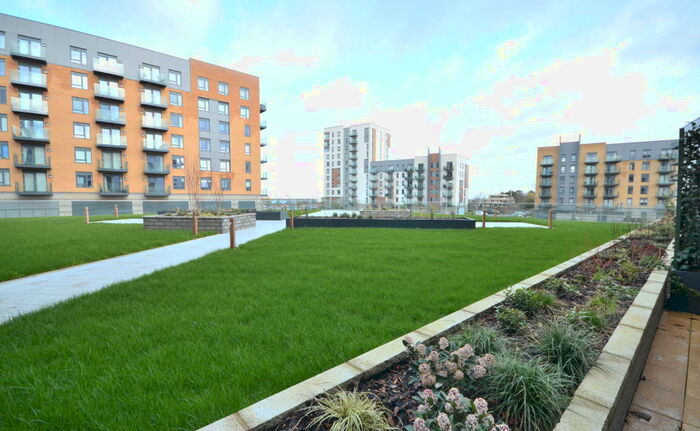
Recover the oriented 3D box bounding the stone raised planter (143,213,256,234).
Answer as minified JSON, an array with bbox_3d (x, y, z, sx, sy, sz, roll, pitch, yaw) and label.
[{"bbox_3d":[-6.850,0.344,13.900,3.460,0.700,3.480,0,2,4],"label":"stone raised planter"}]

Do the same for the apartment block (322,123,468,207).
[{"bbox_3d":[17.000,-18.200,115.700,54.000,33.600,21.000,1,3,32],"label":"apartment block"}]

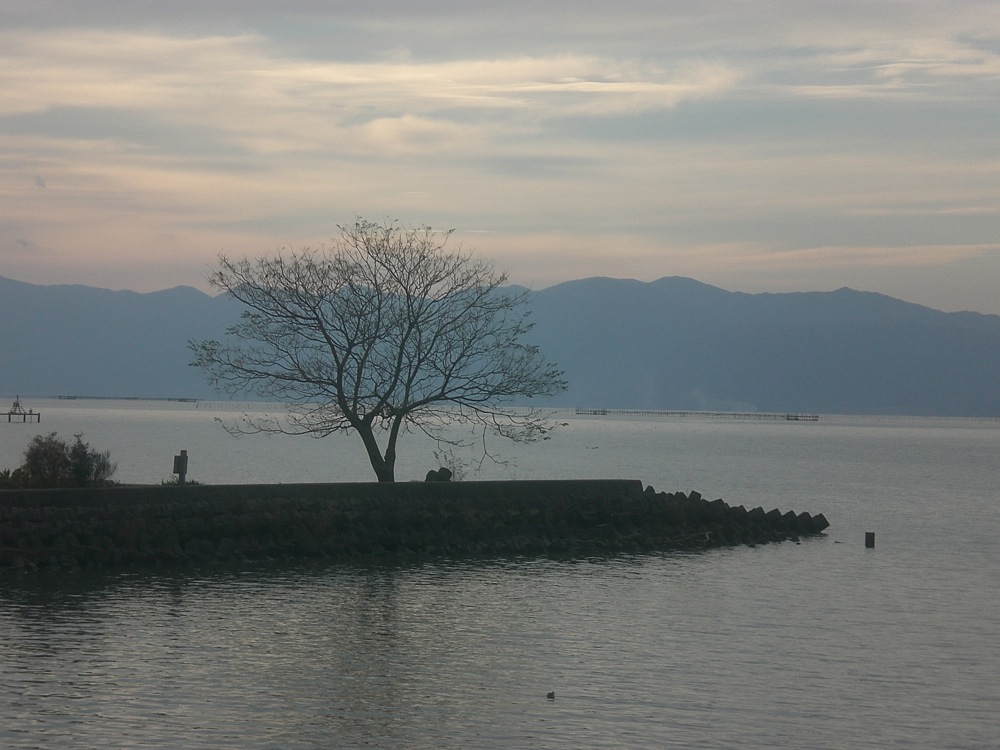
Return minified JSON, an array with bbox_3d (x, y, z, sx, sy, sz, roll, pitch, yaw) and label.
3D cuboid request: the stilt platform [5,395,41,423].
[{"bbox_3d":[-84.535,5.935,580.000,7.300,4.900,4.500,1,-1,0],"label":"stilt platform"}]

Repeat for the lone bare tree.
[{"bbox_3d":[-4.206,-0.779,114.000,12.900,9.300,12.000,1,-1,0],"label":"lone bare tree"}]

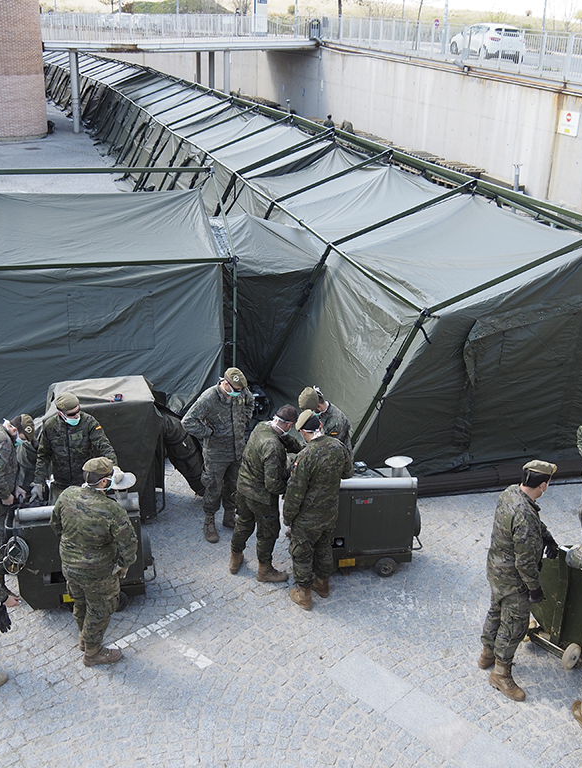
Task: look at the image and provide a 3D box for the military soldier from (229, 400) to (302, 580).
[{"bbox_3d":[-0.230,0.955,7.063,0.580,1.690,0.540,-15,27,-32],"label":"military soldier"}]

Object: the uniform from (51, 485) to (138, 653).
[{"bbox_3d":[-1.430,1.363,6.182,0.600,1.370,0.420,13,26,29],"label":"uniform"}]

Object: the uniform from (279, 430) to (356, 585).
[{"bbox_3d":[0.200,1.082,6.834,0.560,1.370,0.460,-12,25,-26],"label":"uniform"}]

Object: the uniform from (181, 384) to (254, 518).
[{"bbox_3d":[-0.620,0.690,7.754,0.660,1.390,0.420,-12,26,-28],"label":"uniform"}]

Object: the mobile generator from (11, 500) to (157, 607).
[{"bbox_3d":[-1.776,1.361,7.045,1.150,1.050,0.520,-4,23,-15],"label":"mobile generator"}]

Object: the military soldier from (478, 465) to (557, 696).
[{"bbox_3d":[1.630,1.346,5.948,0.580,1.820,0.540,-6,23,-14],"label":"military soldier"}]

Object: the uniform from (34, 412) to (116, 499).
[{"bbox_3d":[-1.840,0.919,7.254,0.640,1.370,0.420,-8,24,-18],"label":"uniform"}]

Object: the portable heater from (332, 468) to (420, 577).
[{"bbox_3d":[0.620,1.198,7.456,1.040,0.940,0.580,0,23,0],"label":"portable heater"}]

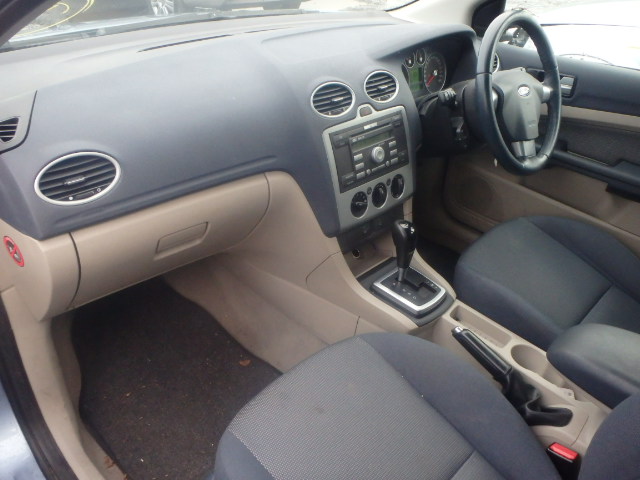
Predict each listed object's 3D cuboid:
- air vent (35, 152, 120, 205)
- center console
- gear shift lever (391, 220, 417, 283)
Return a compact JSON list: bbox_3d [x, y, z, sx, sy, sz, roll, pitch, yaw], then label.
[{"bbox_3d":[-0.334,-0.086,0.714,0.116,0.071,0.032,-24,25,-38],"label":"air vent"},{"bbox_3d":[0.100,-0.166,1.097,0.258,0.218,0.060,-26,24,-39],"label":"center console"},{"bbox_3d":[0.179,0.026,1.118,0.054,0.145,0.046,24,36,39],"label":"gear shift lever"}]

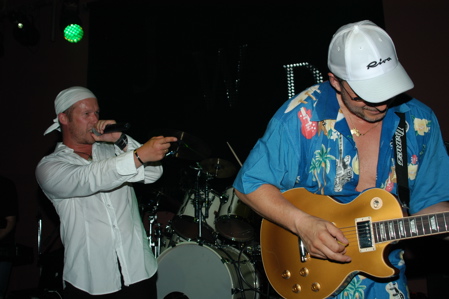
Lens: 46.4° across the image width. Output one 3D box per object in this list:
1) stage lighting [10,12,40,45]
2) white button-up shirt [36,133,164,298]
[{"bbox_3d":[-1.830,-1.110,4.800,0.230,0.230,0.280,4,30,-46],"label":"stage lighting"},{"bbox_3d":[-0.535,0.275,2.270,0.530,0.700,0.460,1,-7,-38],"label":"white button-up shirt"}]

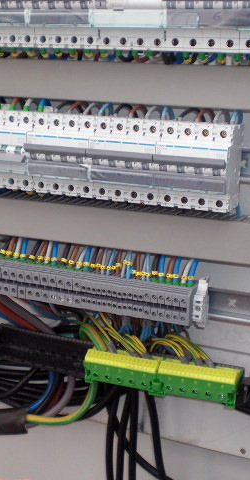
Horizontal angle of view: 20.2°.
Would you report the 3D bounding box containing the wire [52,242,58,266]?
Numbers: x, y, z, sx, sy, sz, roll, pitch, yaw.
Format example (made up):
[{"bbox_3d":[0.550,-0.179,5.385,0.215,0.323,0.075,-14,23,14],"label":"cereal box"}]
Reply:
[{"bbox_3d":[-0.078,0.016,0.779,0.005,0.028,0.005,5,3,0],"label":"wire"}]

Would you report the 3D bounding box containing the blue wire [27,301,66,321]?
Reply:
[{"bbox_3d":[-0.088,0.081,0.802,0.048,0.018,0.016,7,13,21],"label":"blue wire"}]

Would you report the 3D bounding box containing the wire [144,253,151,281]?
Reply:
[{"bbox_3d":[0.024,0.028,0.739,0.004,0.031,0.004,5,4,22],"label":"wire"}]

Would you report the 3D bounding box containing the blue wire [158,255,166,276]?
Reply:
[{"bbox_3d":[0.039,0.027,0.731,0.007,0.025,0.008,7,13,21],"label":"blue wire"}]

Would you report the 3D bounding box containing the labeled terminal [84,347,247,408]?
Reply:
[{"bbox_3d":[0.038,0.145,0.759,0.170,0.033,0.031,5,12,22],"label":"labeled terminal"}]

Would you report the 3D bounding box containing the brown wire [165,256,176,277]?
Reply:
[{"bbox_3d":[0.048,0.028,0.729,0.005,0.023,0.005,20,7,18],"label":"brown wire"}]

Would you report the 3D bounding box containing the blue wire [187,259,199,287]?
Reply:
[{"bbox_3d":[0.071,0.033,0.719,0.007,0.031,0.008,18,17,19],"label":"blue wire"}]

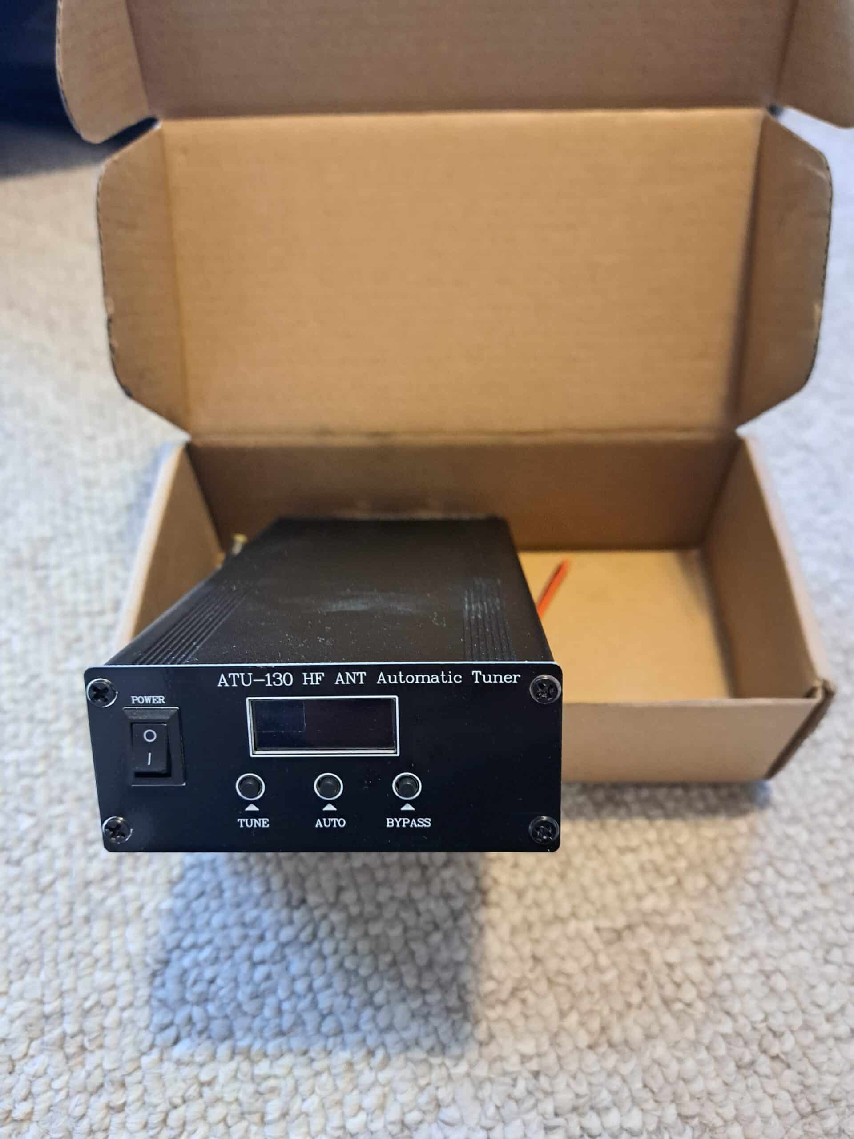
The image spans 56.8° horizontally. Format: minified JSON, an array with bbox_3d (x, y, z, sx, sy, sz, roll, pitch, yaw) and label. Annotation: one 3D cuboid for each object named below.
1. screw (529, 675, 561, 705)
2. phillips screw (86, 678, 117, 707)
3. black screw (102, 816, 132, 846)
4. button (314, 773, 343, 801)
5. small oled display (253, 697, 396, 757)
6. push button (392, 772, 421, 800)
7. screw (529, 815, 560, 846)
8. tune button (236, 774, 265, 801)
[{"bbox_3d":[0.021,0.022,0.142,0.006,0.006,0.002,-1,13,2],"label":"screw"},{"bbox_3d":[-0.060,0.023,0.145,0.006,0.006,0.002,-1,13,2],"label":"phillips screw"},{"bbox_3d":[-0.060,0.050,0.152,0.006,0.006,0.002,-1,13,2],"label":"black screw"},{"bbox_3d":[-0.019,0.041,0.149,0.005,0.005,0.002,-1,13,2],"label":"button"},{"bbox_3d":[-0.019,0.029,0.147,0.028,0.012,0.002,-1,13,2],"label":"small oled display"},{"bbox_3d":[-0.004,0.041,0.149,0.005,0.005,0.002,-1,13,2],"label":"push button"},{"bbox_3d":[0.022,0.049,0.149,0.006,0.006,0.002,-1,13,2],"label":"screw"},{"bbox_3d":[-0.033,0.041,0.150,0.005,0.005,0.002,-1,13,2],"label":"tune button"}]

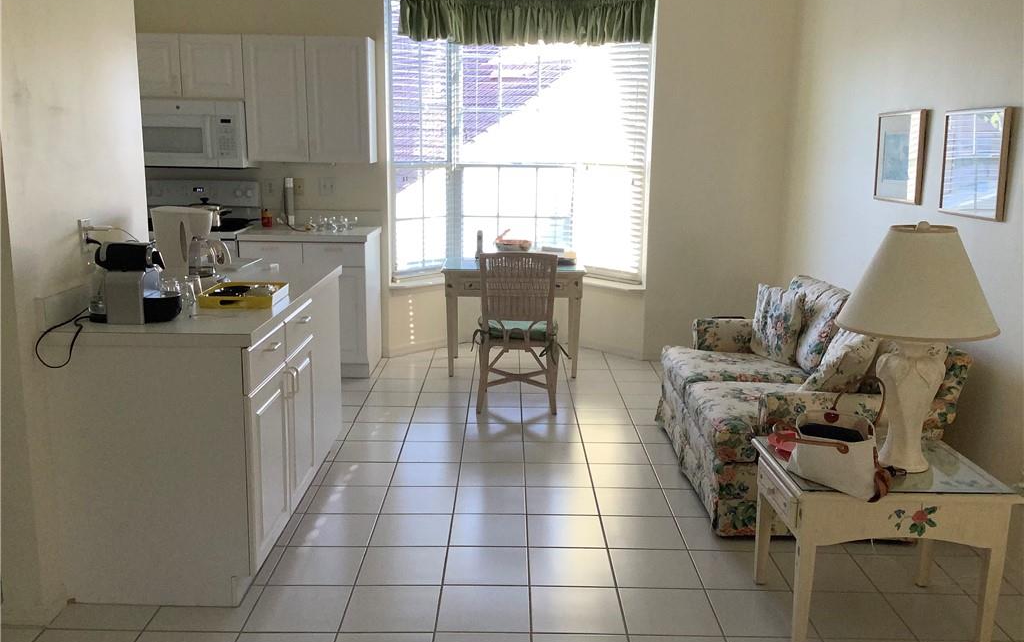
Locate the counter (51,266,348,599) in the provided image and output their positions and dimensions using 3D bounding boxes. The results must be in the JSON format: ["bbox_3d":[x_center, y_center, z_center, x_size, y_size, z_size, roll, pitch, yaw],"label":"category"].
[{"bbox_3d":[-1.131,0.336,3.706,0.647,0.924,1.599,1,11,0],"label":"counter"}]

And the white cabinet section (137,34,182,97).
[{"bbox_3d":[-2.243,-1.616,5.840,0.382,0.371,0.335,1,12,0],"label":"white cabinet section"}]

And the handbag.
[{"bbox_3d":[0.969,0.346,2.759,0.309,0.303,0.188,7,13,30],"label":"handbag"}]

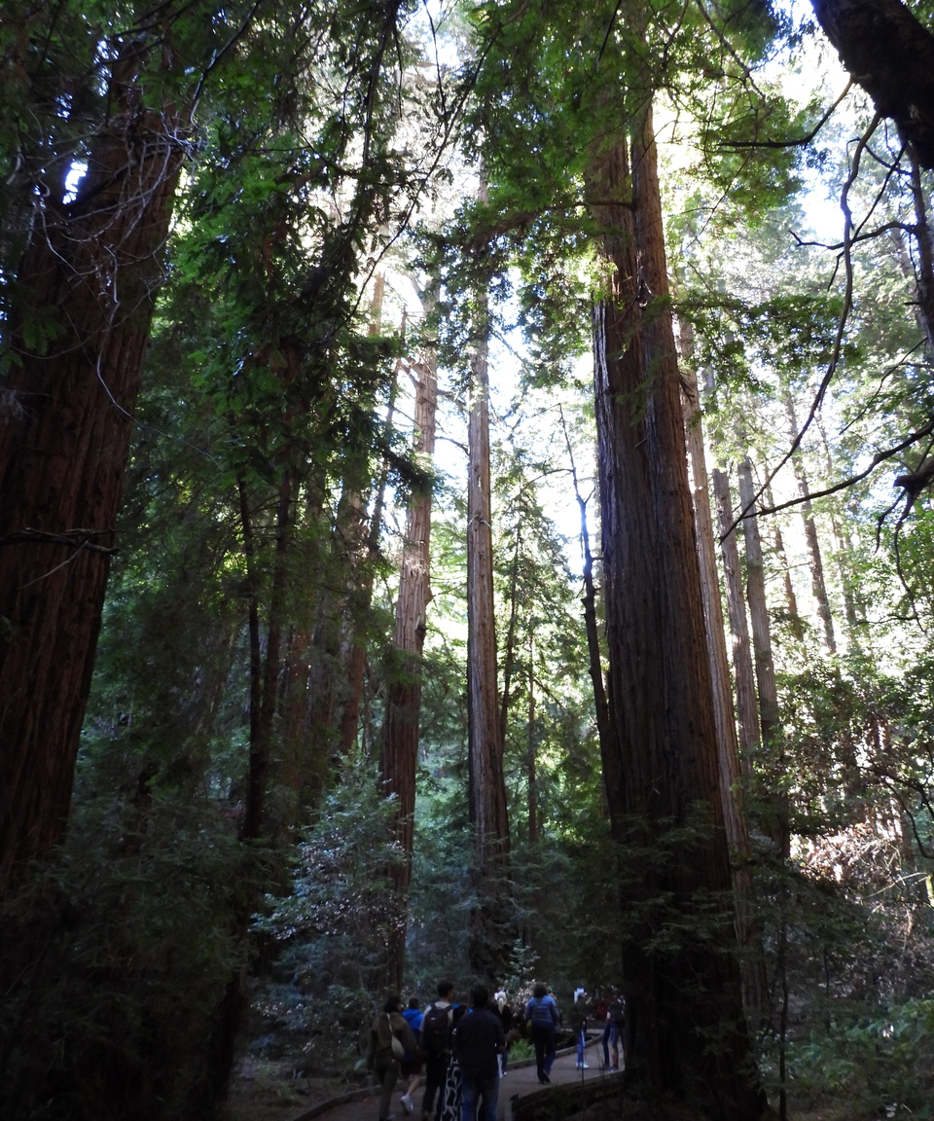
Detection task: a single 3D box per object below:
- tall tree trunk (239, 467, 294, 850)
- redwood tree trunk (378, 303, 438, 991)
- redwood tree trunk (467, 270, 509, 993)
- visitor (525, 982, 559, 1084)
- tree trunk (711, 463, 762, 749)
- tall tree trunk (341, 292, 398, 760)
[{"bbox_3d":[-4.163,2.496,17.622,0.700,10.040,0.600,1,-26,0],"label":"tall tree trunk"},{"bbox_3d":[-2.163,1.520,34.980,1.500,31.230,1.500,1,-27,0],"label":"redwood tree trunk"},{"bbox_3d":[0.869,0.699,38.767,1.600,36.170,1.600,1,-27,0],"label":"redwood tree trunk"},{"bbox_3d":[1.396,8.729,15.997,0.580,1.650,0.450,-4,-27,9],"label":"visitor"},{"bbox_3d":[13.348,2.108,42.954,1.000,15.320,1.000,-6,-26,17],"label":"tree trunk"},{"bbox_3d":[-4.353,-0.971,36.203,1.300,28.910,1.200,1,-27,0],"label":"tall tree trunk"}]

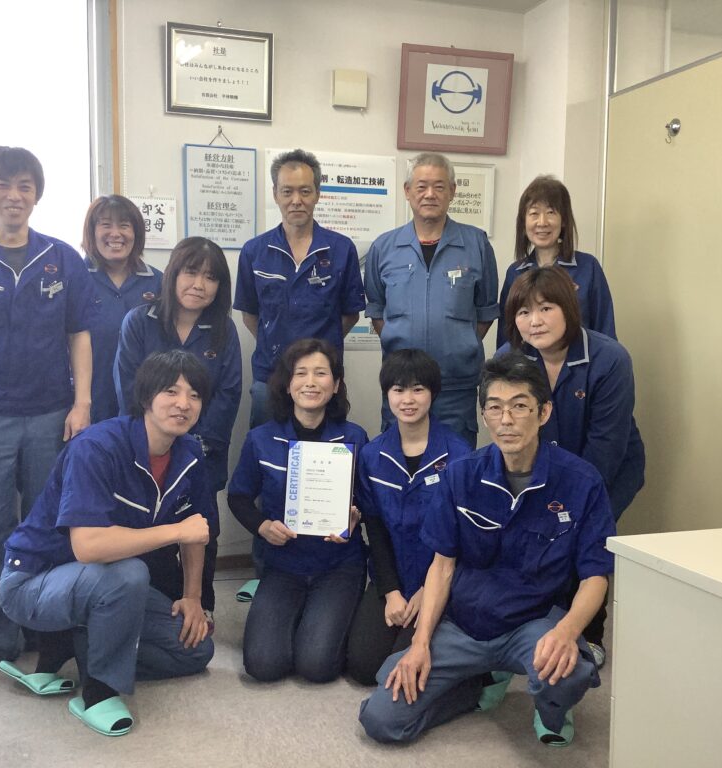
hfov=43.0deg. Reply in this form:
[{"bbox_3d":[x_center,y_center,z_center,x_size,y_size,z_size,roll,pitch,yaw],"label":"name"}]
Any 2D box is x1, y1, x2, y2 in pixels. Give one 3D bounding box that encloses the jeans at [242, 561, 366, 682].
[{"bbox_3d":[-0.191,0.717,3.050,0.380,0.390,0.480,1,4,2],"label":"jeans"}]

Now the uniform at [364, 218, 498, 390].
[{"bbox_3d":[0.265,-0.300,3.500,0.500,0.660,0.290,0,4,2],"label":"uniform"}]

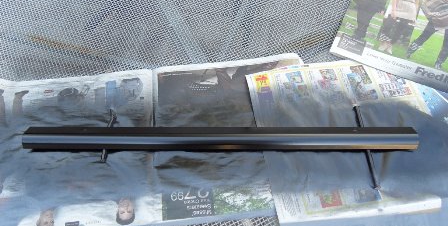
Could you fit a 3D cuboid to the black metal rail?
[{"bbox_3d":[-0.005,0.037,0.569,0.612,0.018,0.038,0,62,1],"label":"black metal rail"}]

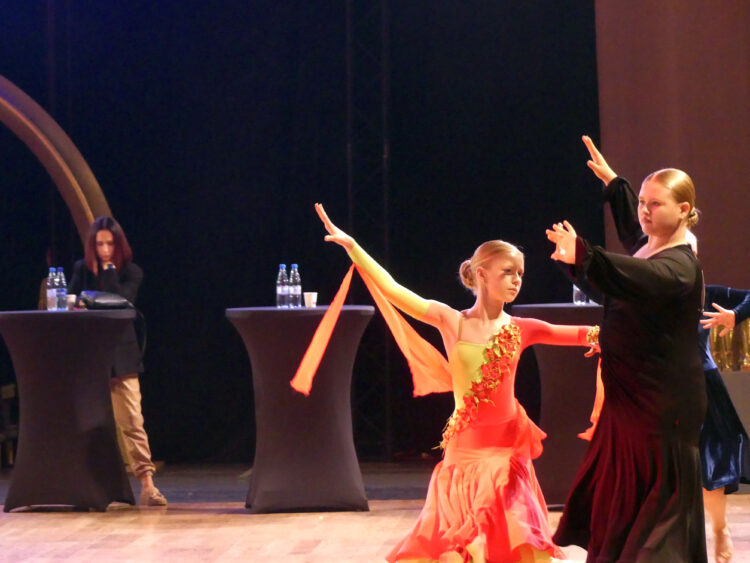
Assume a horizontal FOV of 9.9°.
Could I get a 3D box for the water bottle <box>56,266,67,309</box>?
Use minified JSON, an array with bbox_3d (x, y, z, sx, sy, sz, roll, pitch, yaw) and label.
[{"bbox_3d":[-1.698,0.039,23.500,0.066,0.236,0.066,-1,1,0],"label":"water bottle"}]

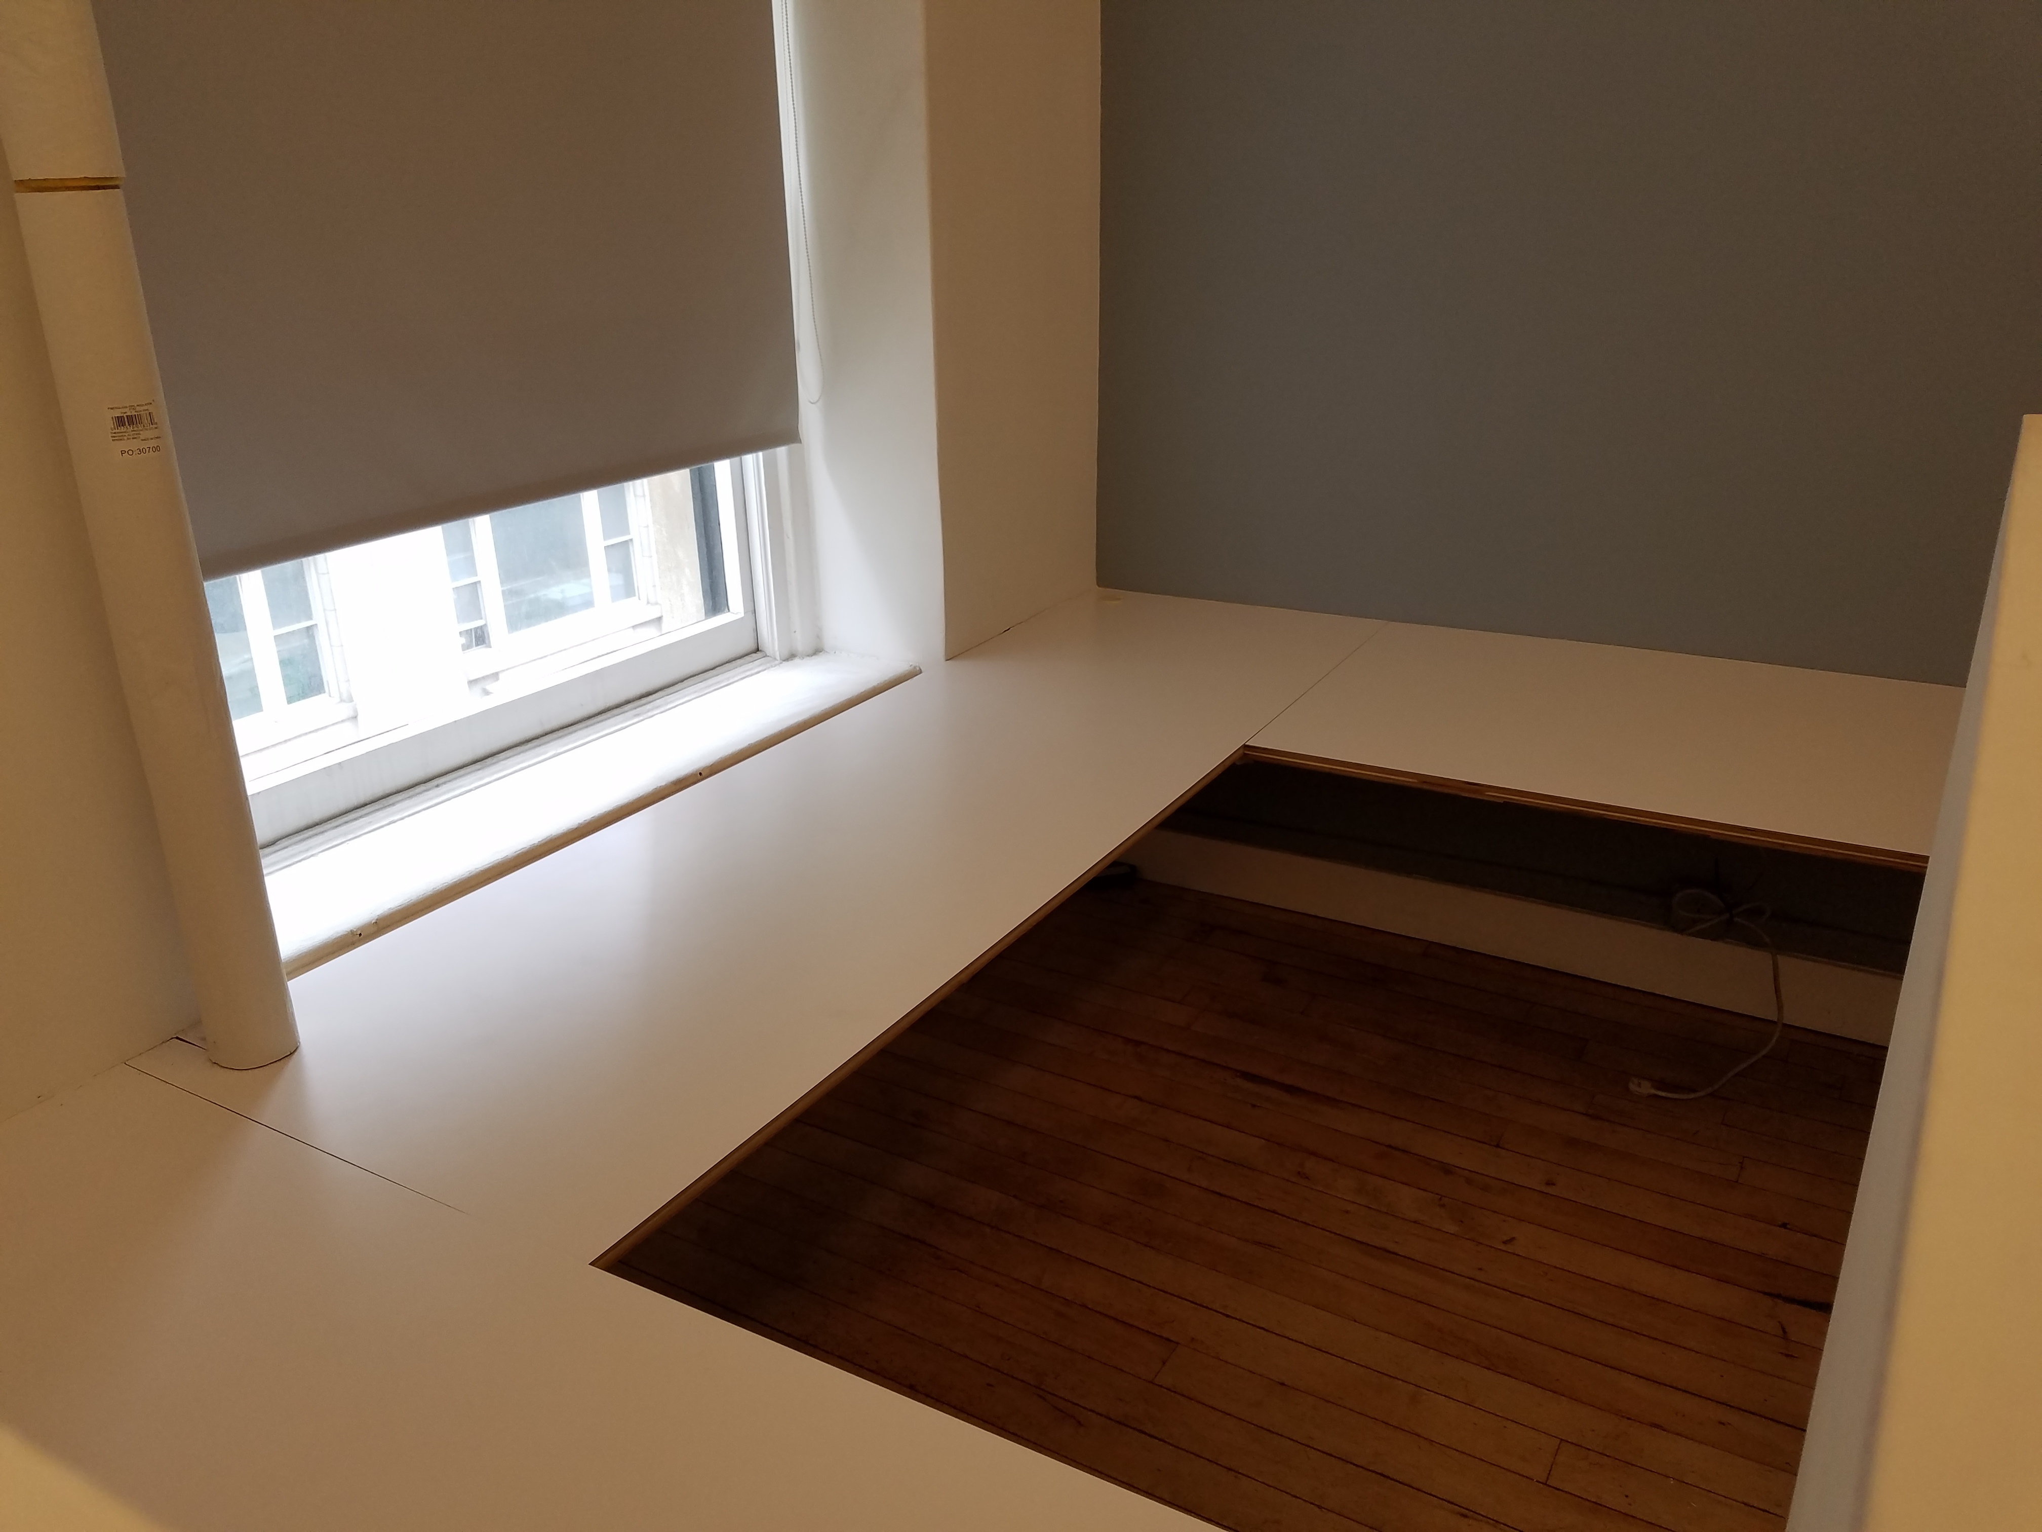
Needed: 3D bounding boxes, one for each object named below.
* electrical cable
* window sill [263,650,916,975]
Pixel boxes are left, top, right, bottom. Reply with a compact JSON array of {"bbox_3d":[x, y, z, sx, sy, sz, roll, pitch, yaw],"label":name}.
[{"bbox_3d":[1.280,0.424,2.822,0.228,0.245,0.357,11,23,28],"label":"electrical cable"},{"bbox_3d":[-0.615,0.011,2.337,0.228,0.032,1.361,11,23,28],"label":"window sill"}]

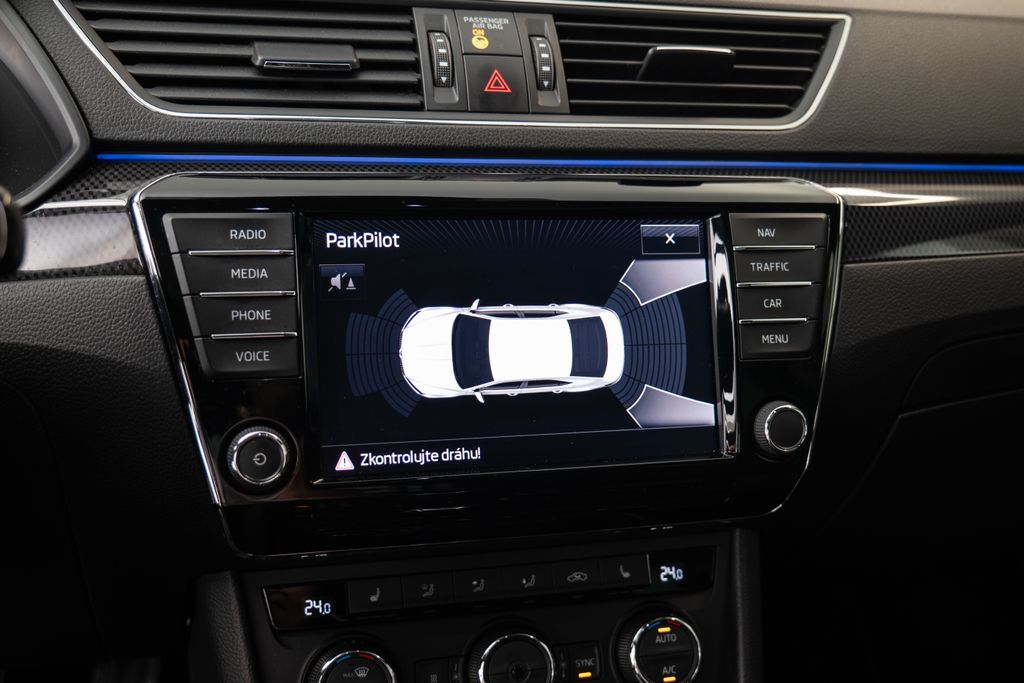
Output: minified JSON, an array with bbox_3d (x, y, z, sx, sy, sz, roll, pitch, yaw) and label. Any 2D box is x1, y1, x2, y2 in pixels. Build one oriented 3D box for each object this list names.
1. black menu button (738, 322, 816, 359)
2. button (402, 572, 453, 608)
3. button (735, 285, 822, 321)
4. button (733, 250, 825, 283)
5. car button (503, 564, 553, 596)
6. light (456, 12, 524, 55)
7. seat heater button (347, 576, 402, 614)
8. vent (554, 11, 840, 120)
[{"bbox_3d":[0.118,0.000,0.497,0.040,0.017,0.009,-2,-3,-17],"label":"black menu button"},{"bbox_3d":[-0.038,0.112,0.501,0.023,0.014,0.010,-2,-15,-17],"label":"button"},{"bbox_3d":[0.119,-0.017,0.499,0.043,0.016,0.009,-2,-3,-17],"label":"button"},{"bbox_3d":[0.119,-0.033,0.500,0.045,0.016,0.009,-2,-3,-17],"label":"button"},{"bbox_3d":[0.007,0.111,0.515,0.024,0.014,0.010,-2,-15,-17],"label":"car button"},{"bbox_3d":[-0.012,-0.139,0.512,0.028,0.025,0.010,-2,-23,-17],"label":"light"},{"bbox_3d":[-0.061,0.113,0.494,0.024,0.014,0.010,-2,-15,-17],"label":"seat heater button"},{"bbox_3d":[0.092,-0.128,0.540,0.149,0.055,0.030,-3,-16,-14],"label":"vent"}]

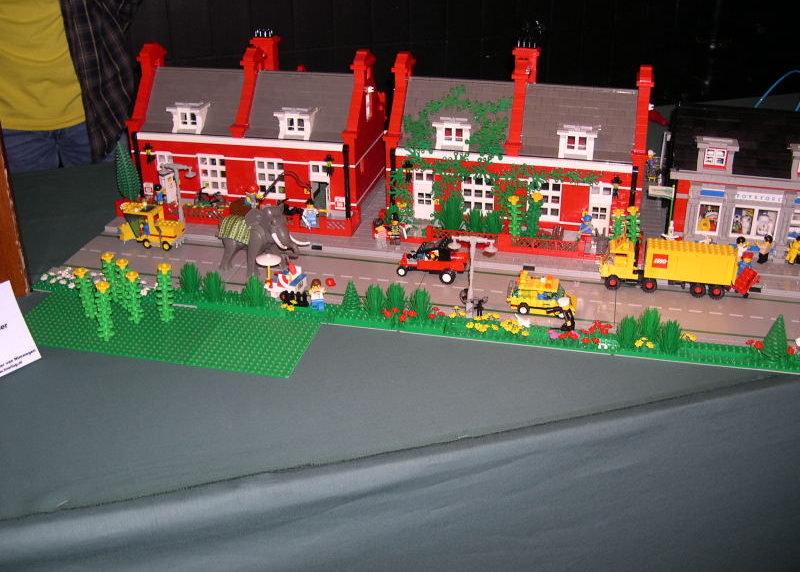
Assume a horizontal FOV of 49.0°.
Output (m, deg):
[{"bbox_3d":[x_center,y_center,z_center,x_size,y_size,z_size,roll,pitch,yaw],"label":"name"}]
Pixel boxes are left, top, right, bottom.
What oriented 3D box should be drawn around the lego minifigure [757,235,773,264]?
[{"bbox_3d":[0.497,-0.051,1.194,0.018,0.040,0.022,16,32,30],"label":"lego minifigure"}]

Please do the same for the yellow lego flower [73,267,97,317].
[{"bbox_3d":[-0.390,0.009,1.098,0.023,0.071,0.023,6,28,11],"label":"yellow lego flower"}]

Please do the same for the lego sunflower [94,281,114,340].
[{"bbox_3d":[-0.351,0.030,1.044,0.021,0.073,0.020,-8,28,-20],"label":"lego sunflower"}]

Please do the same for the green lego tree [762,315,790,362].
[{"bbox_3d":[0.419,0.057,0.980,0.028,0.048,0.028,6,28,12],"label":"green lego tree"}]

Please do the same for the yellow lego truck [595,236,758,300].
[{"bbox_3d":[0.354,-0.025,1.140,0.186,0.067,0.036,6,28,12],"label":"yellow lego truck"}]

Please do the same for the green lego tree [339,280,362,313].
[{"bbox_3d":[-0.061,0.012,1.096,0.025,0.040,0.025,-1,27,0],"label":"green lego tree"}]

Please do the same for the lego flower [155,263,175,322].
[{"bbox_3d":[-0.290,0.010,1.088,0.023,0.075,0.023,6,28,11],"label":"lego flower"}]

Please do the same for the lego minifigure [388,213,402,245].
[{"bbox_3d":[-0.007,-0.083,1.264,0.024,0.047,0.014,6,28,12],"label":"lego minifigure"}]

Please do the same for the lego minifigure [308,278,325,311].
[{"bbox_3d":[-0.106,0.011,1.110,0.024,0.042,0.015,2,27,4],"label":"lego minifigure"}]

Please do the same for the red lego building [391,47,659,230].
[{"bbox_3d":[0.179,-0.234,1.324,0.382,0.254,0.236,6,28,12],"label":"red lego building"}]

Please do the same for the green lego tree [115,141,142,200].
[{"bbox_3d":[-0.427,-0.170,1.369,0.035,0.110,0.035,6,28,13],"label":"green lego tree"}]

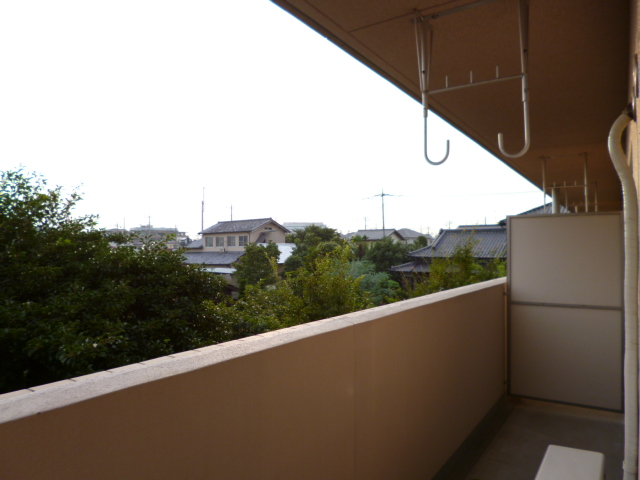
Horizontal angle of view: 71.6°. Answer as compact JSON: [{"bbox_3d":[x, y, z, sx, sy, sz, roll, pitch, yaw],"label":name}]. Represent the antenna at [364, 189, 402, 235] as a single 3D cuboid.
[{"bbox_3d":[7.299,-3.176,51.000,4.300,5.400,1.300,0,-2,0],"label":"antenna"}]

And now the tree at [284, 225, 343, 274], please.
[{"bbox_3d":[-0.667,1.988,45.500,5.800,7.050,5.500,0,-2,0],"label":"tree"}]

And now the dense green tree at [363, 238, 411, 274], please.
[{"bbox_3d":[6.894,2.570,46.000,4.900,5.850,4.700,0,-2,0],"label":"dense green tree"}]

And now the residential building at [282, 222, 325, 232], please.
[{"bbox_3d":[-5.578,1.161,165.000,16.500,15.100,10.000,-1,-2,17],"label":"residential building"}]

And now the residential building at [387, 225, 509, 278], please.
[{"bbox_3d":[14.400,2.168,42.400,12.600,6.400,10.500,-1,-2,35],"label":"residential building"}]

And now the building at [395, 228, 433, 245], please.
[{"bbox_3d":[15.467,2.180,75.000,8.000,8.100,7.000,-1,-2,35],"label":"building"}]

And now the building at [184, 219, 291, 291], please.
[{"bbox_3d":[-9.600,1.735,51.500,10.800,7.950,8.000,-2,-2,40],"label":"building"}]

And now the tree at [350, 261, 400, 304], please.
[{"bbox_3d":[3.316,3.155,27.000,3.200,3.700,3.100,0,-2,0],"label":"tree"}]

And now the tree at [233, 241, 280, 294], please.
[{"bbox_3d":[-5.939,2.729,41.500,4.400,5.400,4.300,0,-2,0],"label":"tree"}]

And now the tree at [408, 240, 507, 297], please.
[{"bbox_3d":[6.353,2.369,20.500,4.200,4.900,3.600,0,-2,0],"label":"tree"}]

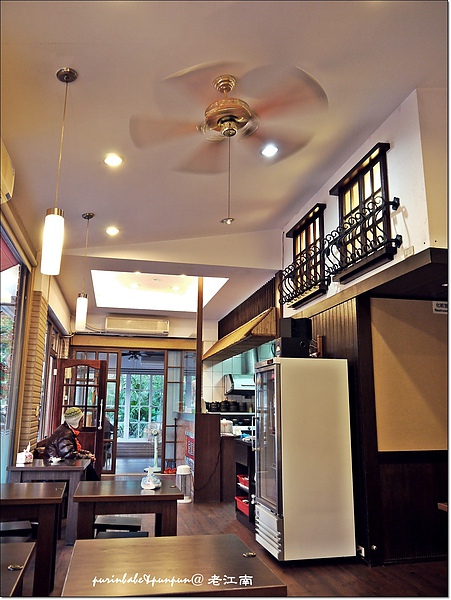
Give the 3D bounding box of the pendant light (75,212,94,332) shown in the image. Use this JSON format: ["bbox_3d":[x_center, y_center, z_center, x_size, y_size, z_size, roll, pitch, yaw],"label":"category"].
[{"bbox_3d":[-1.490,-0.300,5.514,0.135,1.268,0.135,3,-12,-11],"label":"pendant light"}]

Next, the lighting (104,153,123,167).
[{"bbox_3d":[-0.963,-1.212,4.466,0.160,0.050,0.160,-8,-10,-13],"label":"lighting"}]

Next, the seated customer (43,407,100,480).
[{"bbox_3d":[-1.780,1.921,6.022,0.690,1.310,0.520,4,-12,-16],"label":"seated customer"}]

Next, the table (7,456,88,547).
[{"bbox_3d":[-1.835,2.092,5.440,0.734,0.737,0.734,2,-12,-8],"label":"table"}]

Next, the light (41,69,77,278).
[{"bbox_3d":[-0.996,-0.782,3.121,0.135,1.287,0.135,3,-12,-11],"label":"light"}]

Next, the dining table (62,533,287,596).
[{"bbox_3d":[-0.231,1.384,1.967,0.734,0.737,0.734,3,-12,-12],"label":"dining table"}]

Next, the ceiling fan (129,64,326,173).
[{"bbox_3d":[0.024,-1.301,3.535,1.320,0.415,1.320,3,-12,-11],"label":"ceiling fan"}]

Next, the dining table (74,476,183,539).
[{"bbox_3d":[-0.713,1.756,3.779,0.734,0.737,0.734,3,-12,-11],"label":"dining table"}]

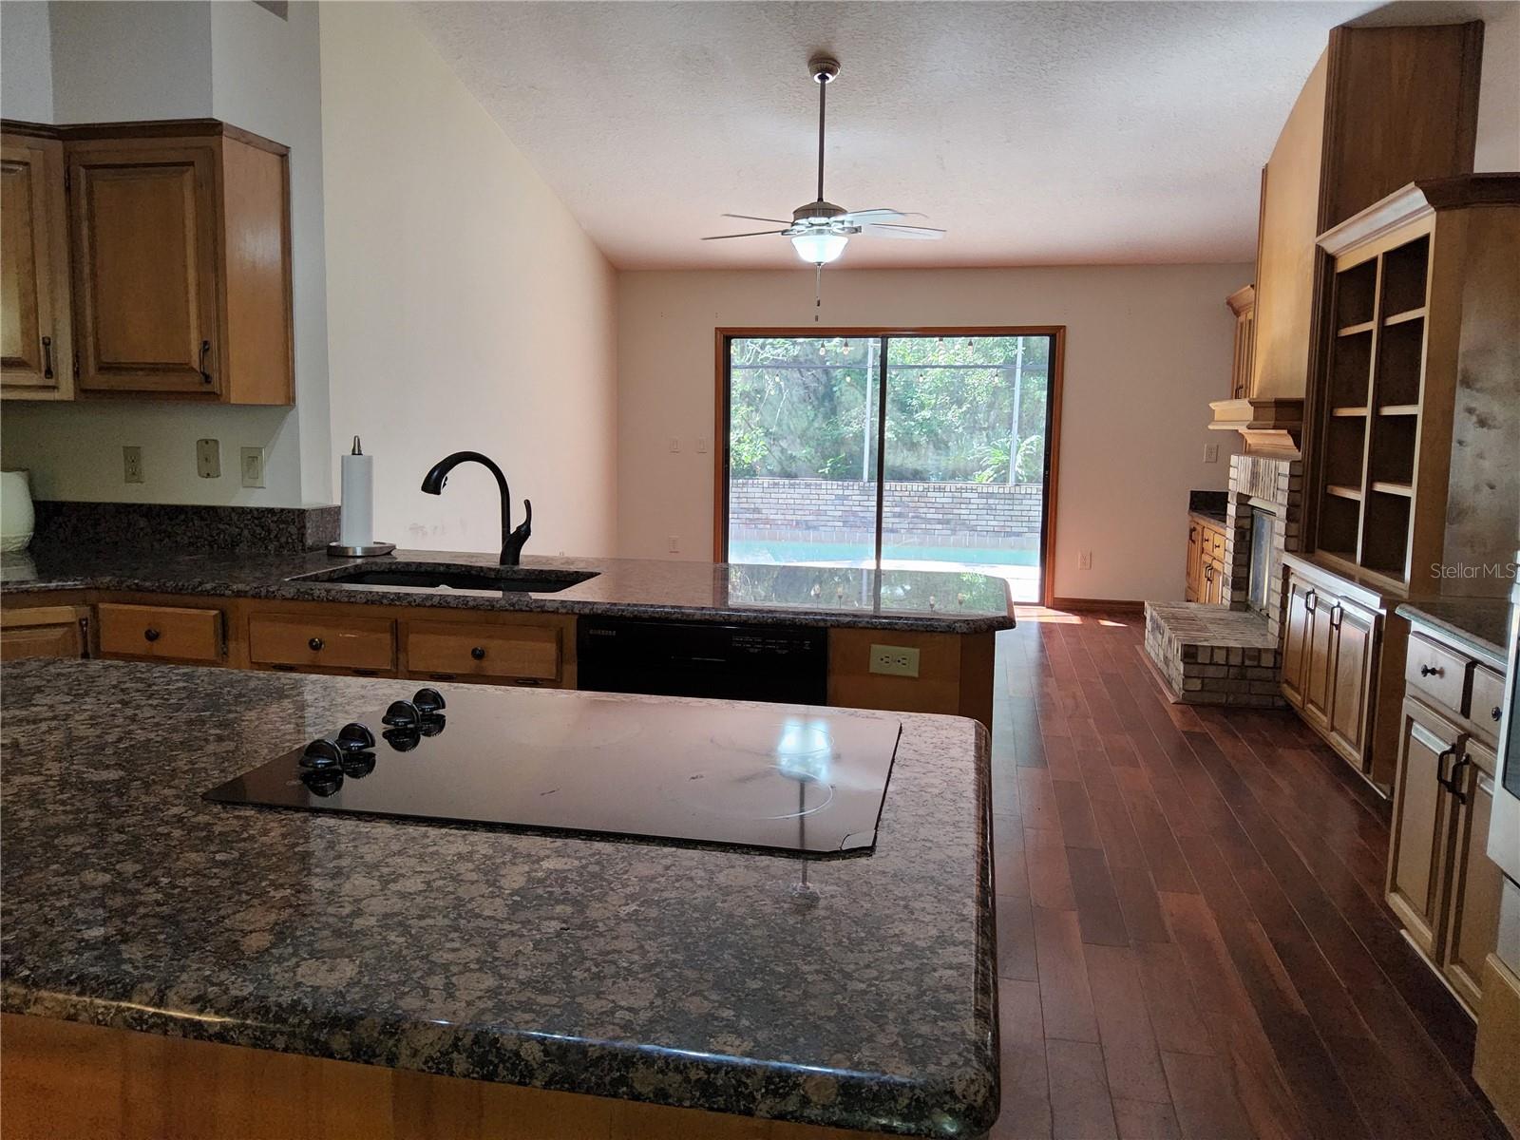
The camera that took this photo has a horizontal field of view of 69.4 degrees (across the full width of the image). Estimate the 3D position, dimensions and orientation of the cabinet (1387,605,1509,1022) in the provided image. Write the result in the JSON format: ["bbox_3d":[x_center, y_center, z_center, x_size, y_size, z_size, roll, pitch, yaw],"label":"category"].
[{"bbox_3d":[1.839,0.619,2.397,0.605,0.873,0.720,2,8,11],"label":"cabinet"}]

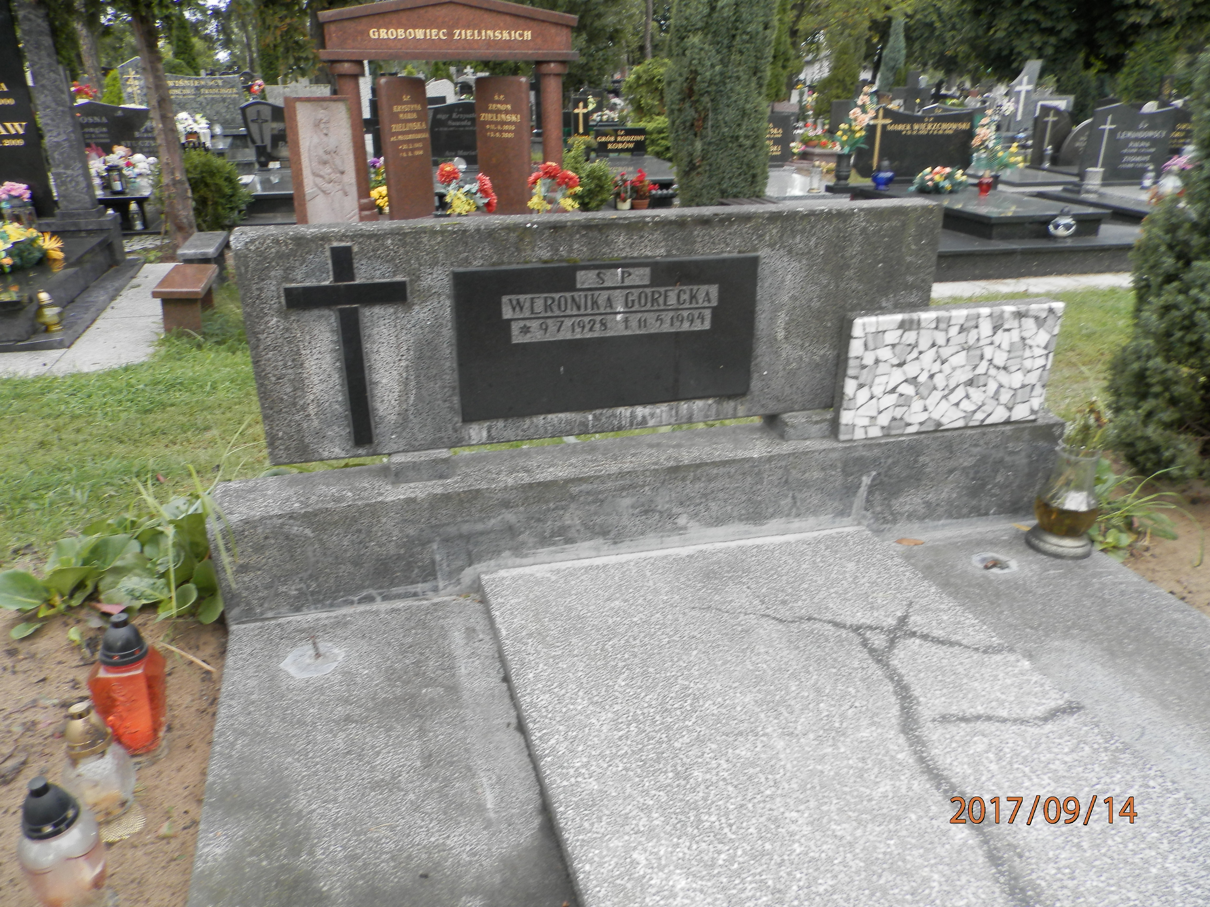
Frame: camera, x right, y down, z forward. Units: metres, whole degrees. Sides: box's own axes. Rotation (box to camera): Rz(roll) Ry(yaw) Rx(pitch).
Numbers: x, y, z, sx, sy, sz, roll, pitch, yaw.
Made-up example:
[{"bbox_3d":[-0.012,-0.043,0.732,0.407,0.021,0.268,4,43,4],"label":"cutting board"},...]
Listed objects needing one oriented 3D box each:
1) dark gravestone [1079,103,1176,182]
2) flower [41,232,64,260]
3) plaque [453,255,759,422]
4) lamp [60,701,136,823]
[{"bbox_3d":[5.049,-3.011,8.474,0.952,0.735,0.090,-6,24,-13],"label":"dark gravestone"},{"bbox_3d":[-3.414,-1.285,5.400,0.120,0.160,0.130,6,24,13],"label":"flower"},{"bbox_3d":[0.017,-0.260,1.966,0.690,0.338,0.020,-6,24,-14],"label":"plaque"},{"bbox_3d":[-0.811,0.491,1.395,0.112,0.207,0.112,-6,24,-14],"label":"lamp"}]

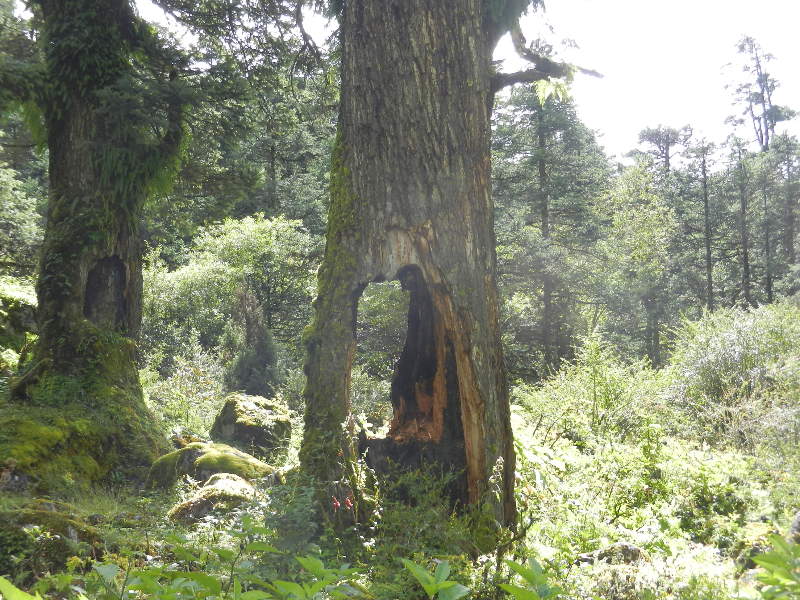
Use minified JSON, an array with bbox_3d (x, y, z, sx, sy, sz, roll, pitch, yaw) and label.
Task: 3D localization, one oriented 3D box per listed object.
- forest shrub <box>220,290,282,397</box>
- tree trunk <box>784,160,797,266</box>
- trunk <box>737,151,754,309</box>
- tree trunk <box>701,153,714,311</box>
[{"bbox_3d":[-1.981,0.594,18.500,0.850,1.450,0.800,-1,-5,0],"label":"forest shrub"},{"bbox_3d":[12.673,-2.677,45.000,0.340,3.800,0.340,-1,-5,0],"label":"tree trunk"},{"bbox_3d":[11.213,-2.158,45.000,0.380,5.100,0.370,-1,-5,0],"label":"trunk"},{"bbox_3d":[9.979,-2.191,45.000,0.300,5.300,0.300,-1,-5,0],"label":"tree trunk"}]

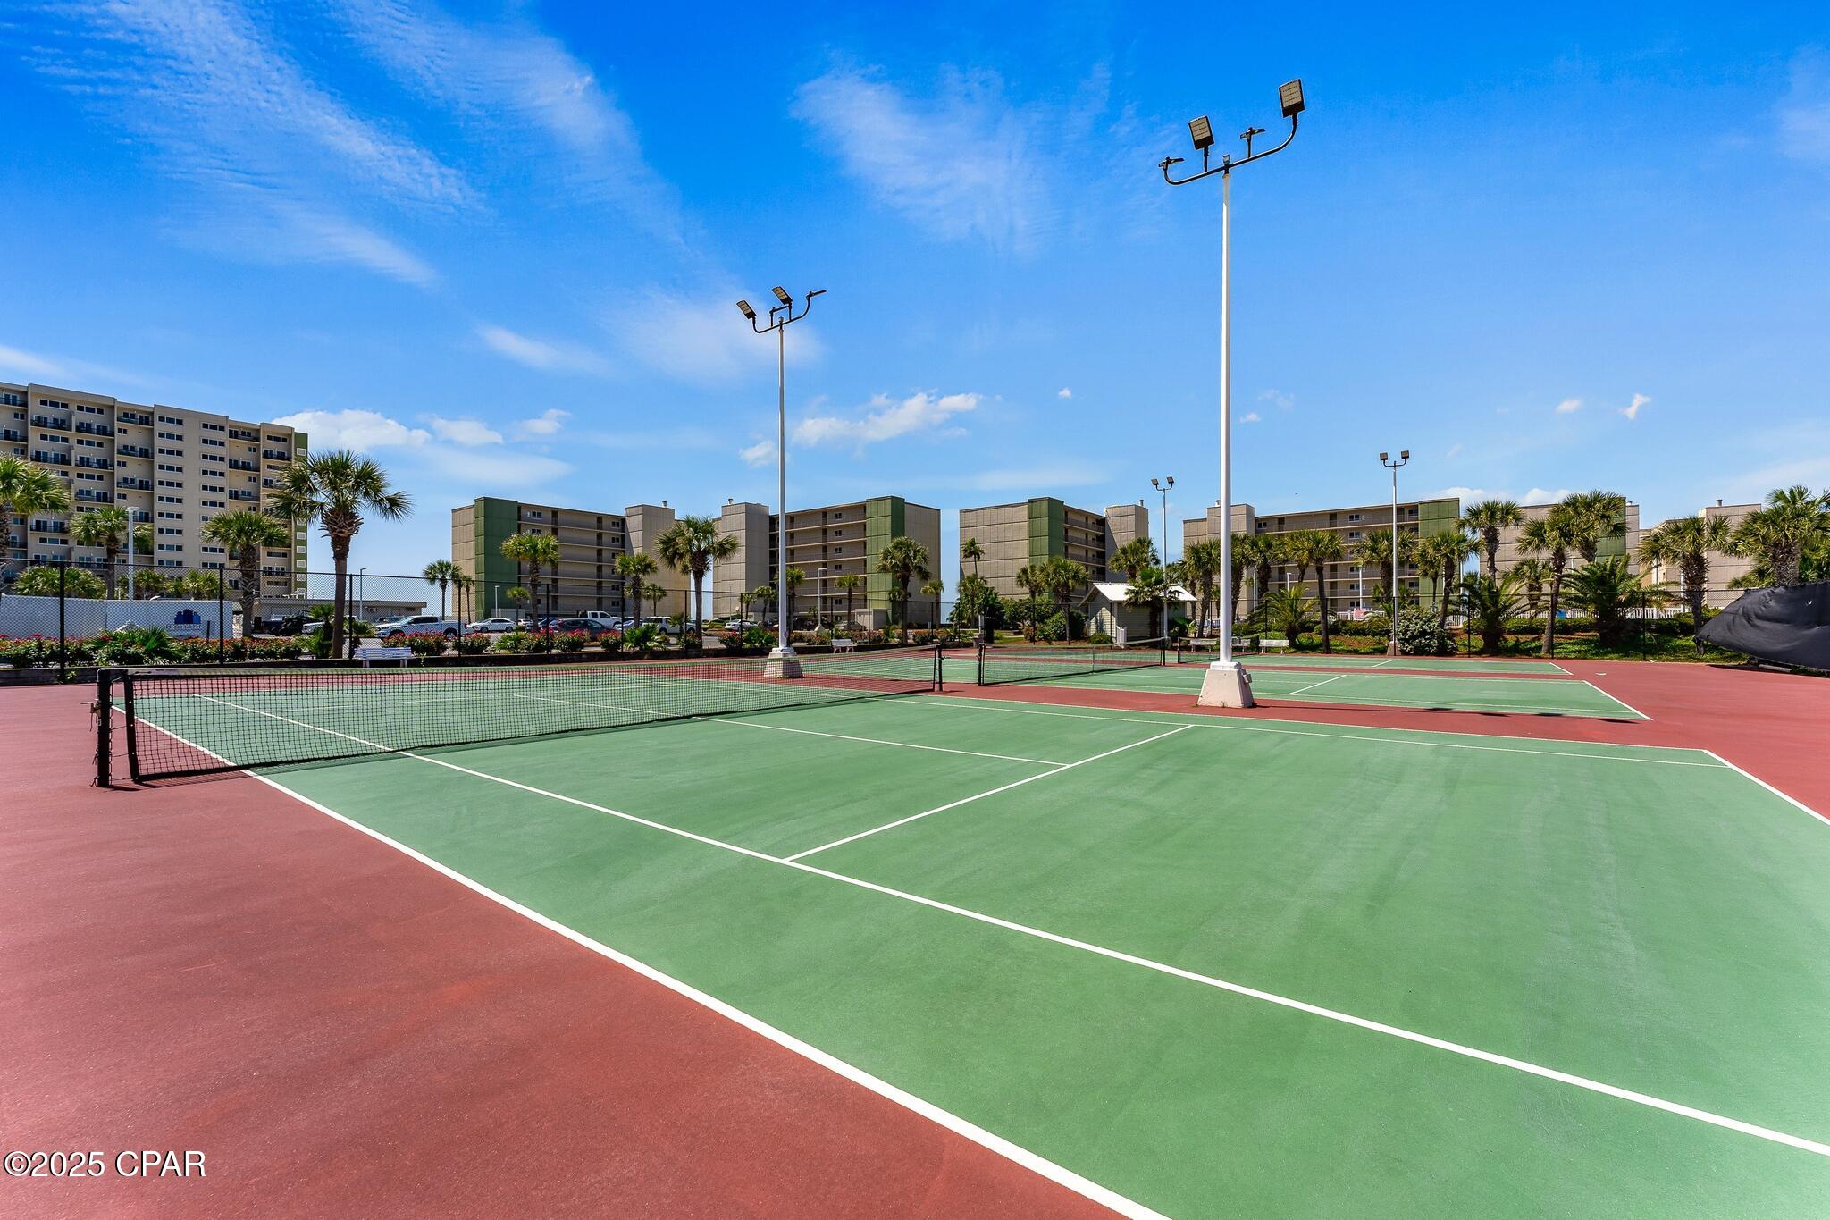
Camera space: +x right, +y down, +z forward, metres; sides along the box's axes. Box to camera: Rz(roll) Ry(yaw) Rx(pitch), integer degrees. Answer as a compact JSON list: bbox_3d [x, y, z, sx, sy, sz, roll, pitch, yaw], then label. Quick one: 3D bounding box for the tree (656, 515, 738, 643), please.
[{"bbox_3d":[-10.563,-1.299,34.475,3.880,6.550,3.880,0,-1,0],"label":"tree"}]

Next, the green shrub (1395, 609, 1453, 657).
[{"bbox_3d":[27.548,1.181,38.512,2.706,2.671,2.436,-1,-2,36],"label":"green shrub"}]

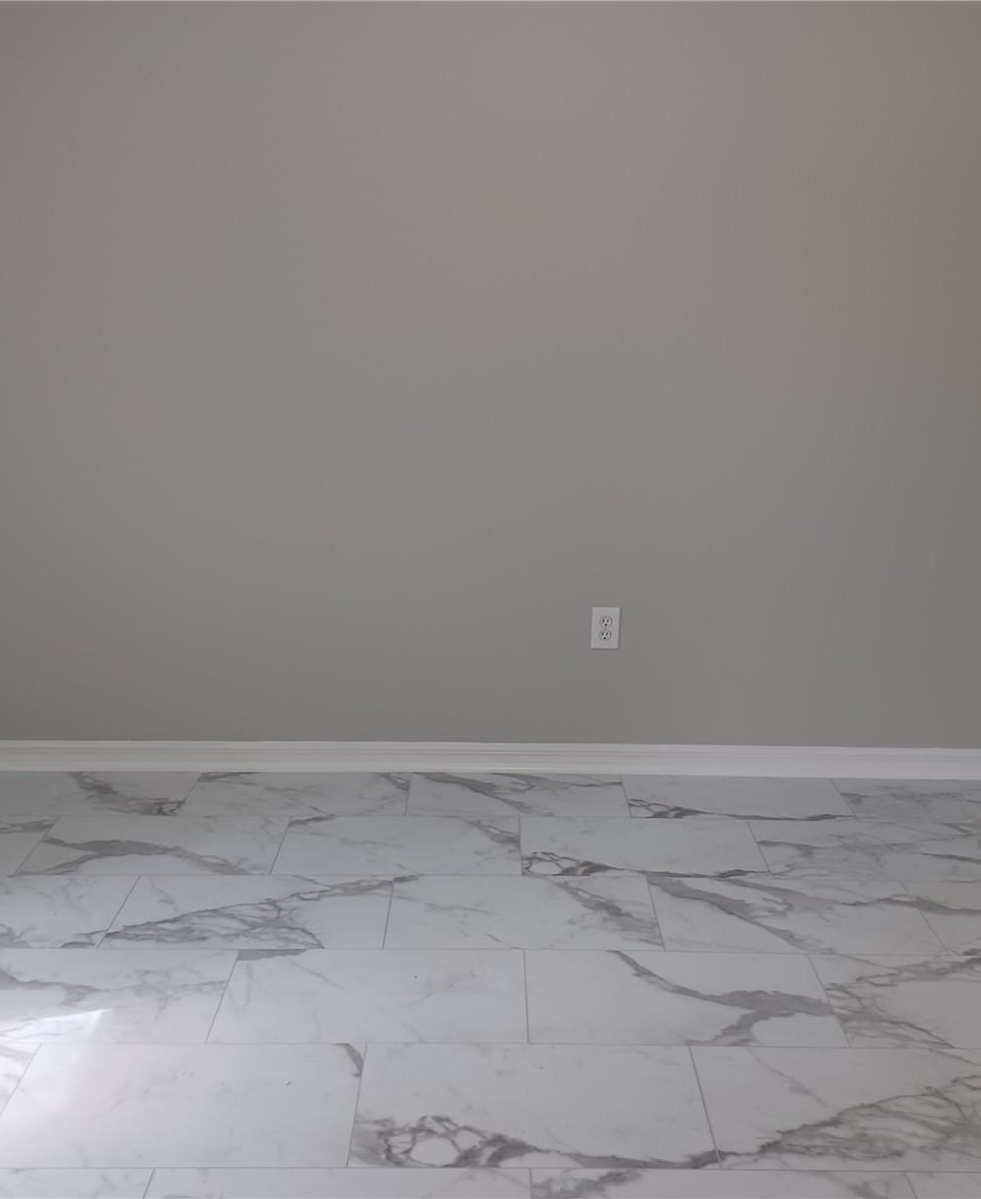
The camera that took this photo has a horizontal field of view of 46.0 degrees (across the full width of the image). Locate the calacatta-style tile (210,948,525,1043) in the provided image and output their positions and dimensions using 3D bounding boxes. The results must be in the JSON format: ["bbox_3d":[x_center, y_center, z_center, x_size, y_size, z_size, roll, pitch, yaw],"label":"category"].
[{"bbox_3d":[-0.229,0.793,2.298,0.601,0.010,0.300,0,17,0],"label":"calacatta-style tile"}]

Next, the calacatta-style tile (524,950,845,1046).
[{"bbox_3d":[0.373,0.798,2.301,0.601,0.010,0.300,0,17,0],"label":"calacatta-style tile"}]

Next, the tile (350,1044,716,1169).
[{"bbox_3d":[0.072,0.891,2.034,0.610,0.010,0.305,0,16,0],"label":"tile"}]

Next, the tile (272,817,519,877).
[{"bbox_3d":[-0.225,0.626,2.927,0.610,0.010,0.305,0,16,0],"label":"tile"}]

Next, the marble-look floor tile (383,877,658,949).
[{"bbox_3d":[0.073,0.709,2.588,0.601,0.010,0.300,0,17,0],"label":"marble-look floor tile"}]

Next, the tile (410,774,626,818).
[{"bbox_3d":[0.077,0.539,3.153,0.601,0.010,0.276,0,17,0],"label":"tile"}]

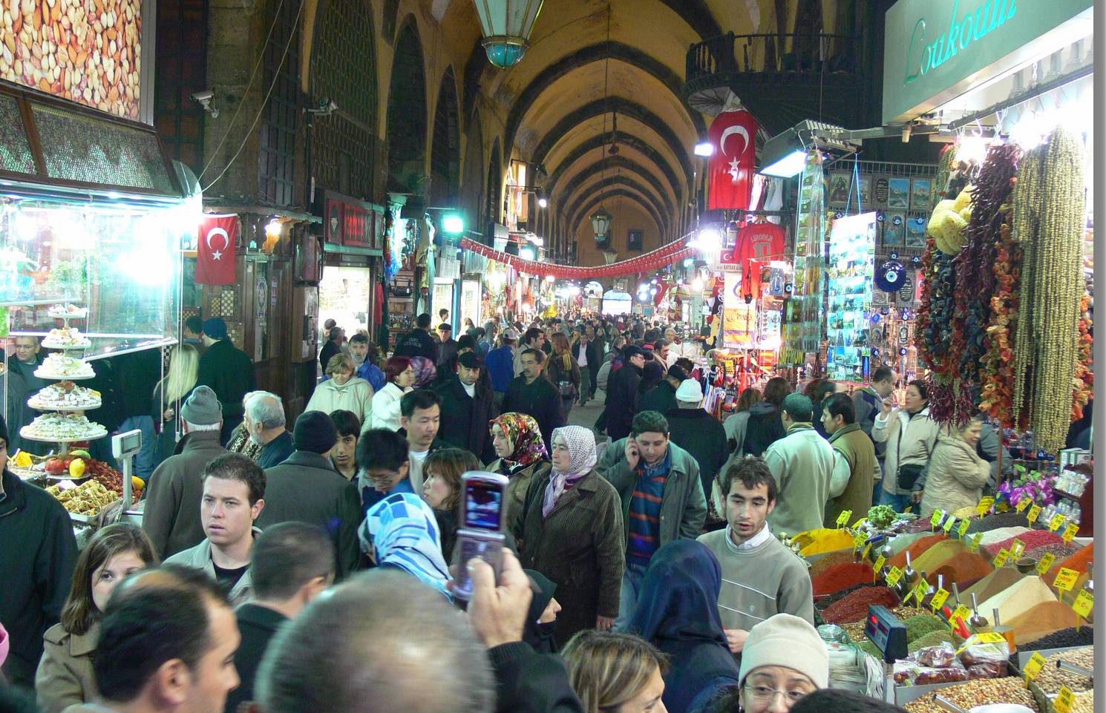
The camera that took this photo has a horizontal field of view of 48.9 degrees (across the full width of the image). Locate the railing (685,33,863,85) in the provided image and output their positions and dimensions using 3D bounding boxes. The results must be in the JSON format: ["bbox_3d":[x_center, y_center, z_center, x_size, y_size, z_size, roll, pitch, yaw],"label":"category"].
[{"bbox_3d":[3.118,-4.297,17.314,2.500,0.620,1.100,2,3,3],"label":"railing"}]

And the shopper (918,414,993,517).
[{"bbox_3d":[2.476,1.148,7.535,0.420,1.570,0.500,3,3,21],"label":"shopper"}]

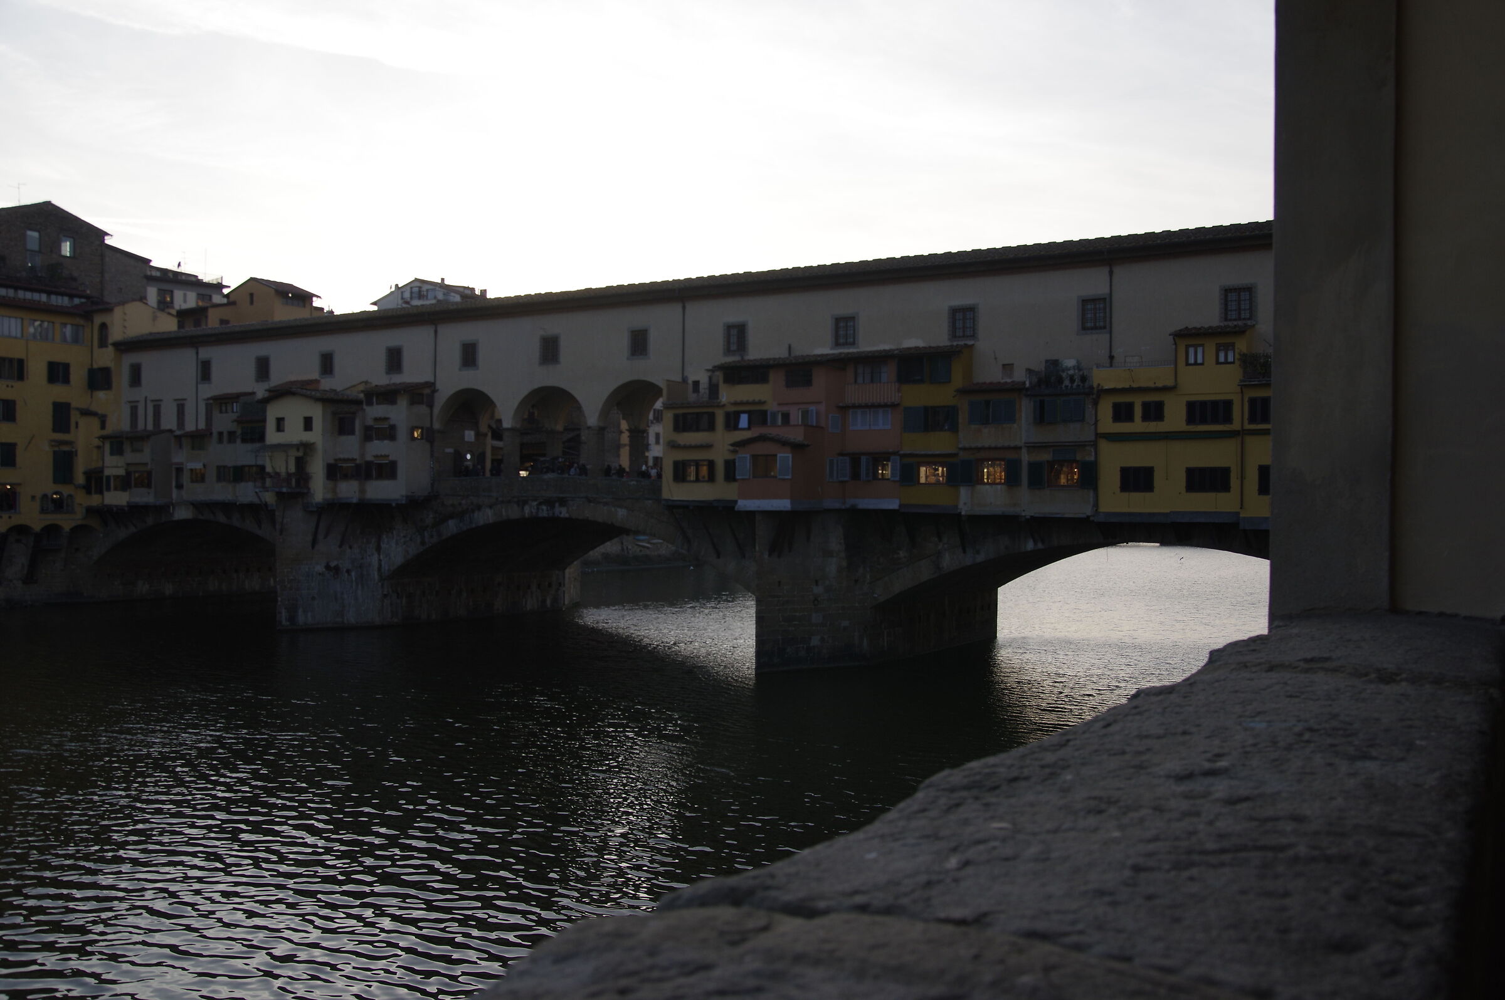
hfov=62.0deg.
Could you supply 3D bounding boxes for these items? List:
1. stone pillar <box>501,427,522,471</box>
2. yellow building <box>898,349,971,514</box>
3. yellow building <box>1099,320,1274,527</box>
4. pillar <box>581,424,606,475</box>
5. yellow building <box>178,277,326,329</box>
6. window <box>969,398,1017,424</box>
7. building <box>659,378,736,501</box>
[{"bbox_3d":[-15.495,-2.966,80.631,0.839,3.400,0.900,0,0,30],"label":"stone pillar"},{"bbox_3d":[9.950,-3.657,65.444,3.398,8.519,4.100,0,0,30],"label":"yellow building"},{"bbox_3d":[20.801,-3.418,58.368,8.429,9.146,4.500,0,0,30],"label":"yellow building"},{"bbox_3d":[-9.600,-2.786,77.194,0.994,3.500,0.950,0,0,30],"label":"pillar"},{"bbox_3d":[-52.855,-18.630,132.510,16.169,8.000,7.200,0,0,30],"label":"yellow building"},{"bbox_3d":[11.788,-4.307,61.610,2.503,1.214,0.150,0,0,30],"label":"window"},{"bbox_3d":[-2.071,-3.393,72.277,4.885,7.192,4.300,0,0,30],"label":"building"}]

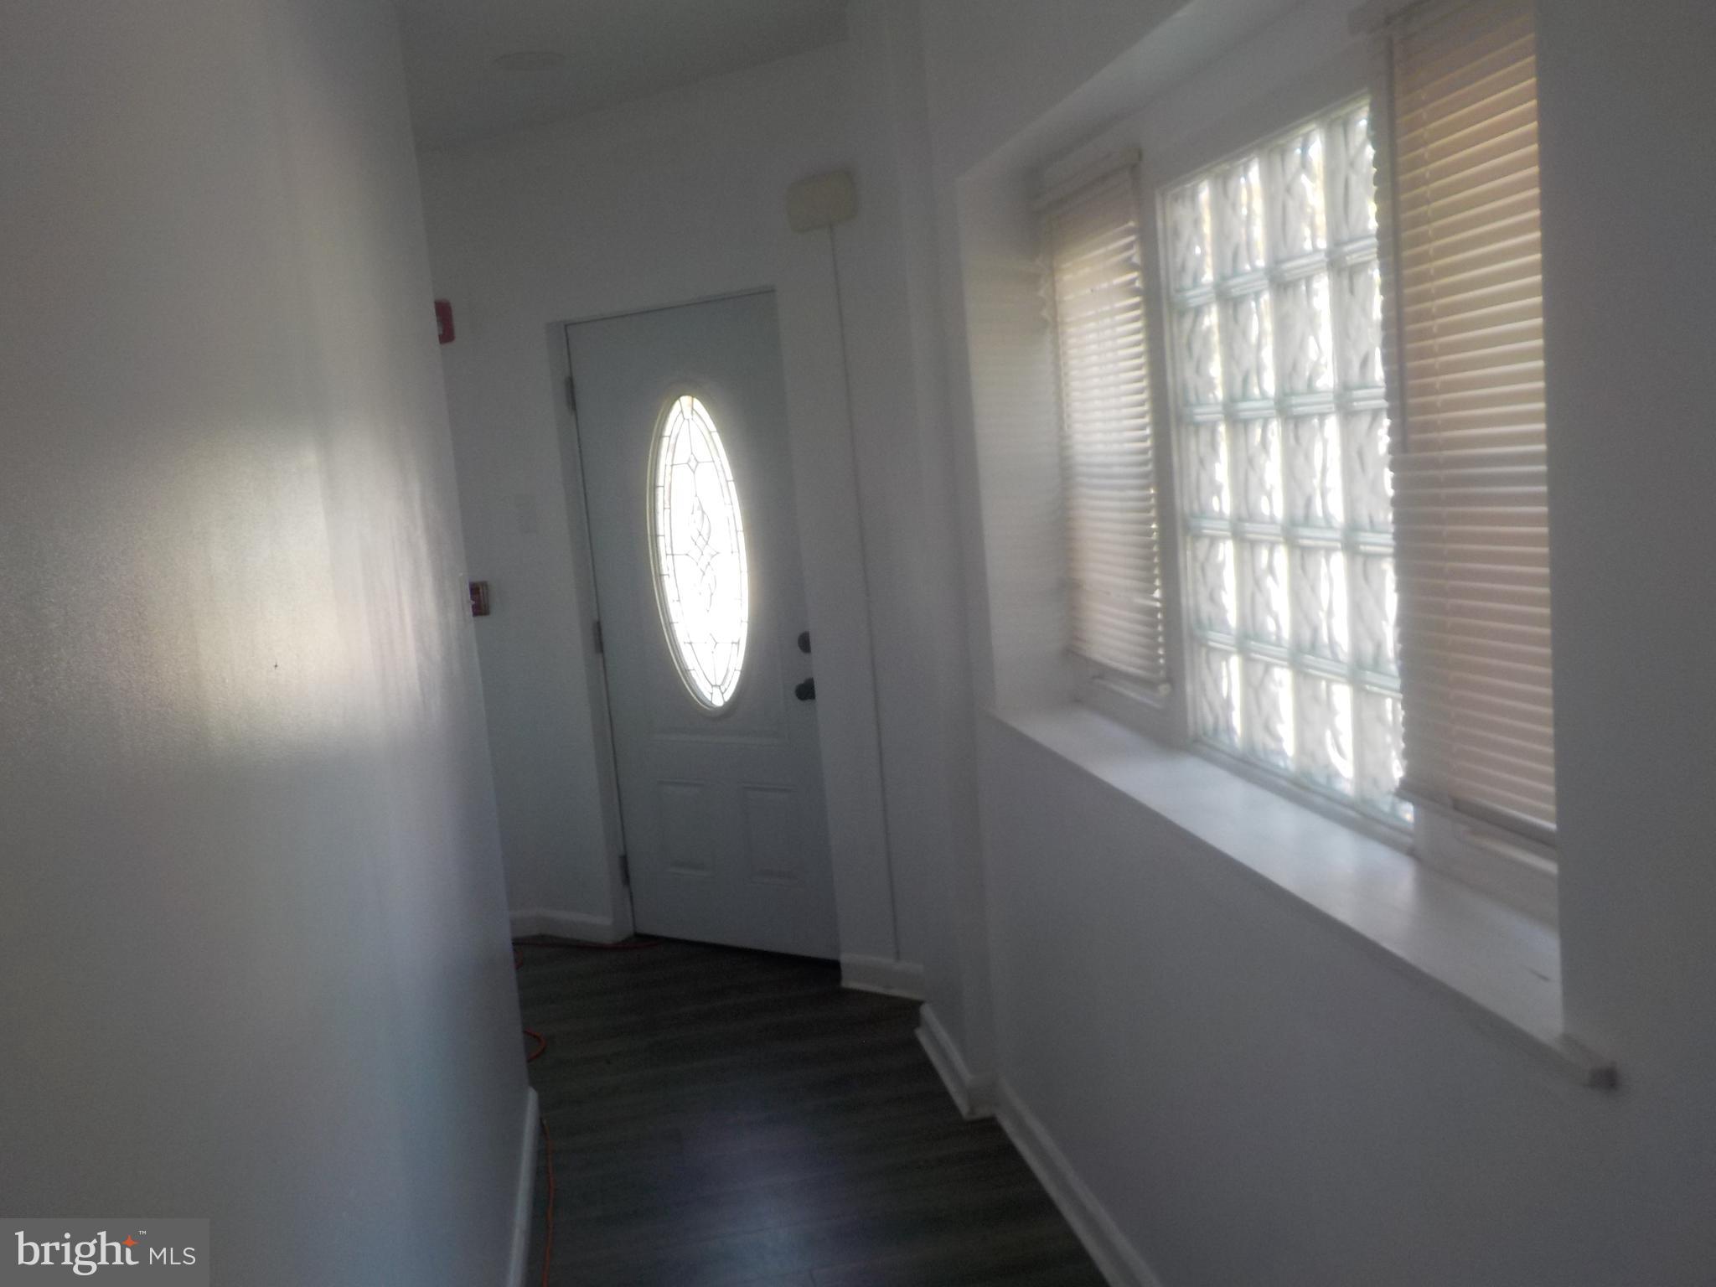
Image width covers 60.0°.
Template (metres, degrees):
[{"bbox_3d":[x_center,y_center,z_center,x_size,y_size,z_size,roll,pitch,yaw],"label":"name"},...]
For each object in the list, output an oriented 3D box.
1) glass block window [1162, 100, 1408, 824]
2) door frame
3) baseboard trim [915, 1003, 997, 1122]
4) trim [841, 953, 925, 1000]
[{"bbox_3d":[0.686,-0.266,2.260,0.092,0.970,0.734,-7,8,-11],"label":"glass block window"},{"bbox_3d":[-0.416,-0.010,4.649,1.149,2.118,0.133,0,9,34],"label":"door frame"},{"bbox_3d":[0.232,1.056,3.865,0.072,0.107,0.593,-7,8,-11],"label":"baseboard trim"},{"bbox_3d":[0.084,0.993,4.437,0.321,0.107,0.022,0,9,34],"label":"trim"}]

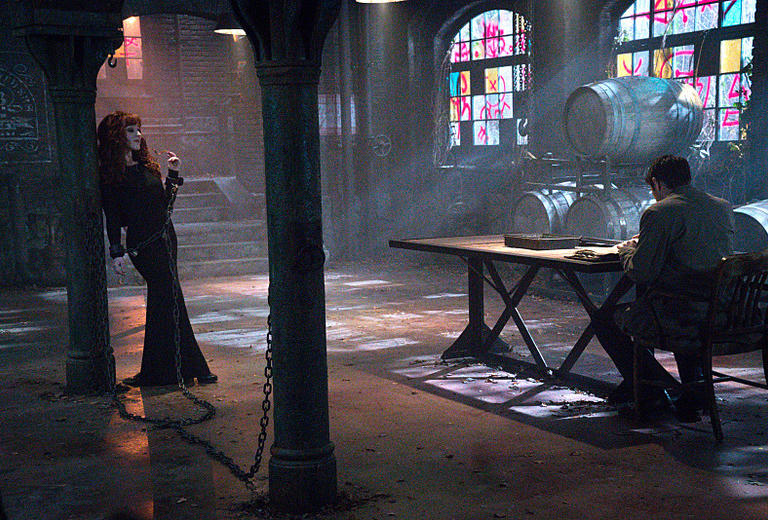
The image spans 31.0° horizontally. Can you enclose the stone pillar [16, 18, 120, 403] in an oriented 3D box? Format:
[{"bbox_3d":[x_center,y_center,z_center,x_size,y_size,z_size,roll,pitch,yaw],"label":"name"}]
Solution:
[{"bbox_3d":[-1.830,-0.352,8.299,0.530,2.255,0.530,-4,6,-28],"label":"stone pillar"}]

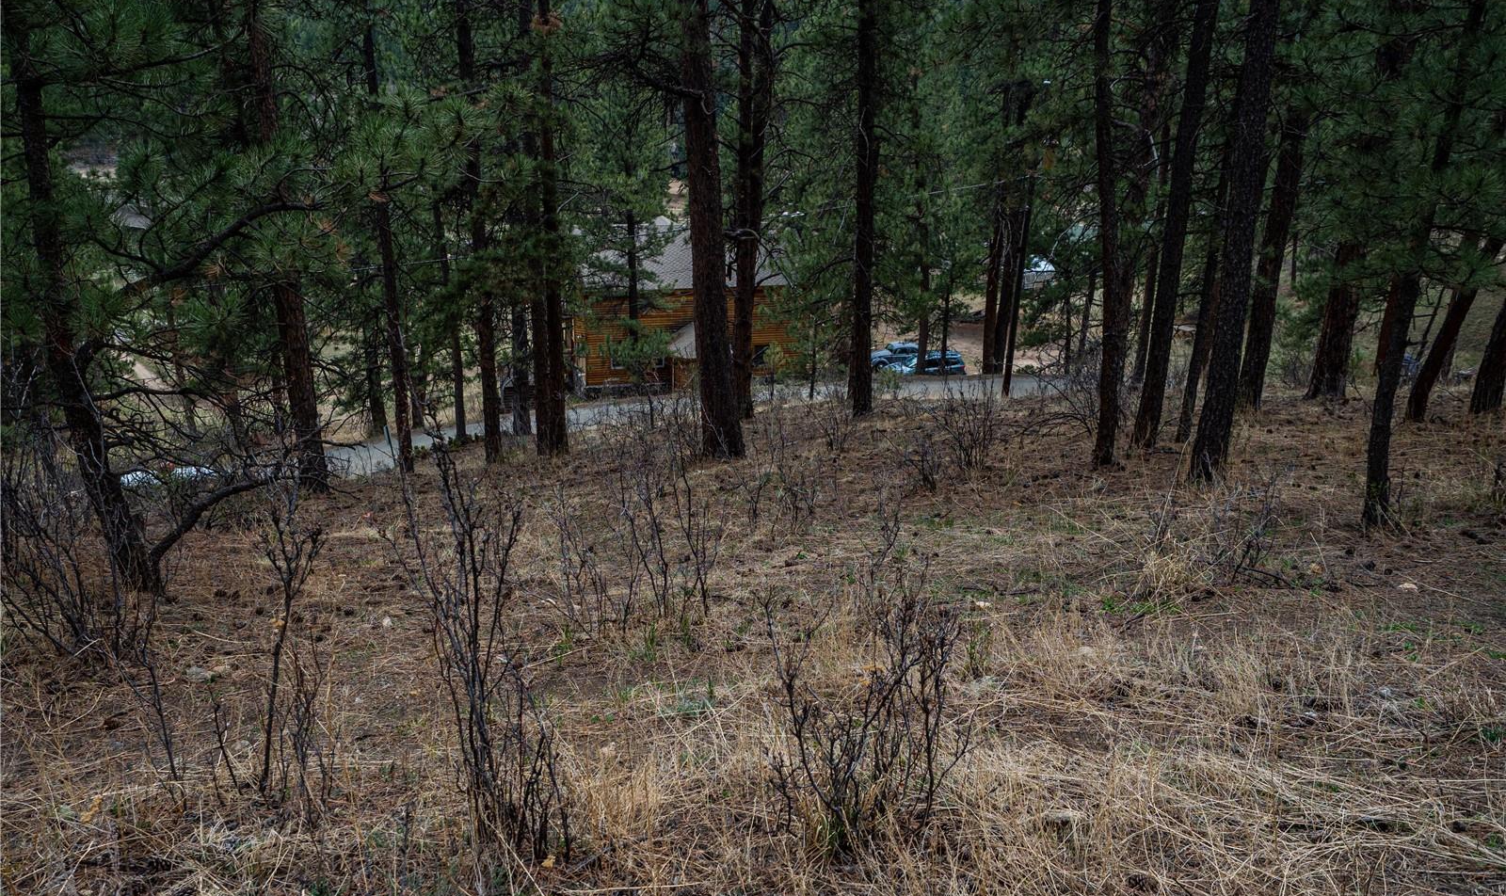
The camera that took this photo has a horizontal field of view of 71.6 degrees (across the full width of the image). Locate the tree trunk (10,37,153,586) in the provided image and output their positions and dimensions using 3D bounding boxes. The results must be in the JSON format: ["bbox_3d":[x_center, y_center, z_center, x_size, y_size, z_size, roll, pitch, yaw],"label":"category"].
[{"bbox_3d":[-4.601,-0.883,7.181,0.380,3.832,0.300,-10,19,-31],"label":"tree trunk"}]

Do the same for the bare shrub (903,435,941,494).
[{"bbox_3d":[1.655,0.167,10.200,0.310,0.560,0.330,0,13,0],"label":"bare shrub"}]

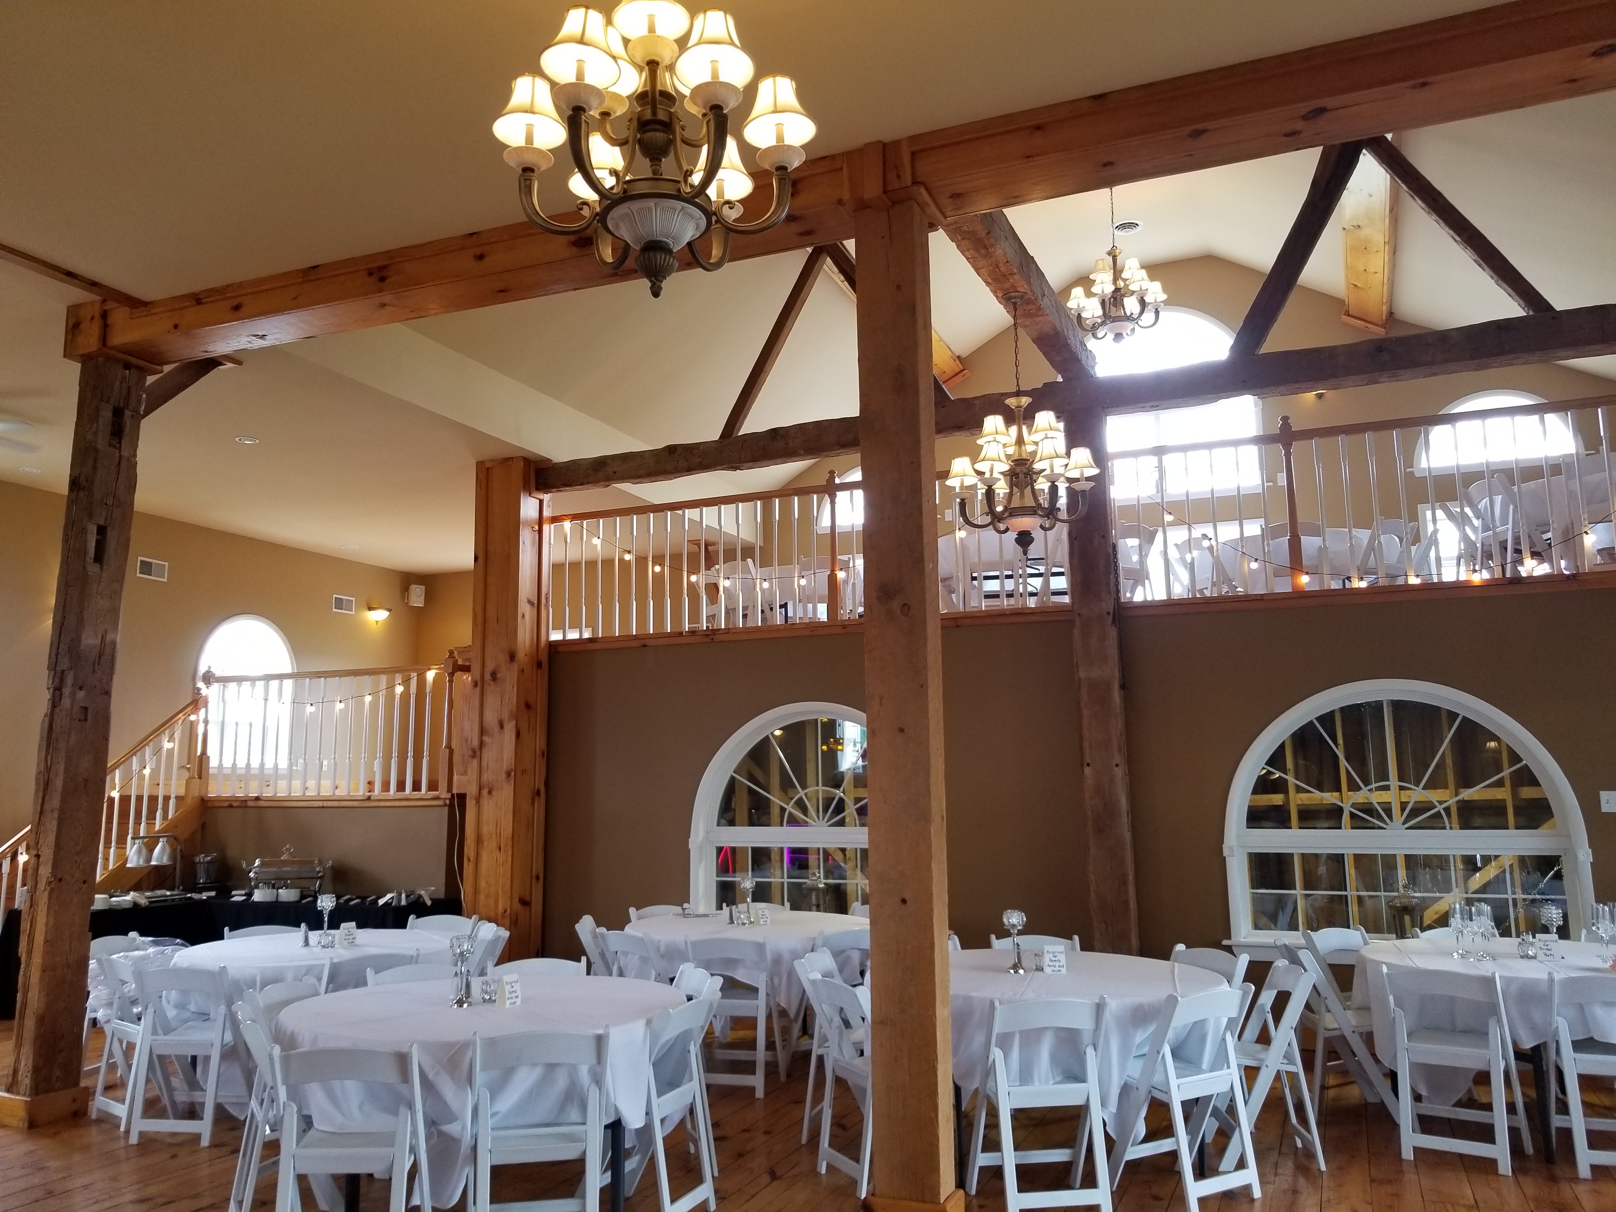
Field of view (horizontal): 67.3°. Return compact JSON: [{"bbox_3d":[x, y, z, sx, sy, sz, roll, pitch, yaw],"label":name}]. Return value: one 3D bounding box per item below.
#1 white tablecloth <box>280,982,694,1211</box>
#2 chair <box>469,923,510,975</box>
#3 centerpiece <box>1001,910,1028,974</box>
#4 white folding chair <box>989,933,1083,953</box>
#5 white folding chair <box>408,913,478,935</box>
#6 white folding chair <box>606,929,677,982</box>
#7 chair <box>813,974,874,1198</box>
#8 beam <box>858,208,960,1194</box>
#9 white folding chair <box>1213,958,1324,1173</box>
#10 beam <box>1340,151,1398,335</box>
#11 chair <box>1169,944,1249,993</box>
[{"bbox_3d":[-1.231,1.906,4.629,1.540,0.765,1.540,-4,-9,22],"label":"white tablecloth"},{"bbox_3d":[-2.038,2.255,7.040,0.450,0.785,0.445,5,-11,-32],"label":"chair"},{"bbox_3d":[0.913,1.459,5.318,0.105,0.285,0.105,-4,-10,22],"label":"centerpiece"},{"bbox_3d":[1.172,2.098,6.091,0.450,0.780,0.470,-2,-9,6],"label":"white folding chair"},{"bbox_3d":[-2.376,2.370,7.563,0.450,0.780,0.470,-1,-9,3],"label":"white folding chair"},{"bbox_3d":[-0.903,2.261,6.976,0.470,0.780,0.450,7,-12,-41],"label":"white folding chair"},{"bbox_3d":[0.312,1.937,5.009,0.460,0.780,0.445,3,-9,-25],"label":"chair"},{"bbox_3d":[0.369,0.324,4.594,0.245,3.850,0.210,-4,-9,22],"label":"beam"},{"bbox_3d":[1.890,1.919,5.142,0.450,0.785,0.445,-2,-9,7],"label":"white folding chair"},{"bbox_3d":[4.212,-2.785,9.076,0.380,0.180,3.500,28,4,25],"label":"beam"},{"bbox_3d":[1.746,2.013,5.625,0.460,0.780,0.445,4,-9,-27],"label":"chair"}]

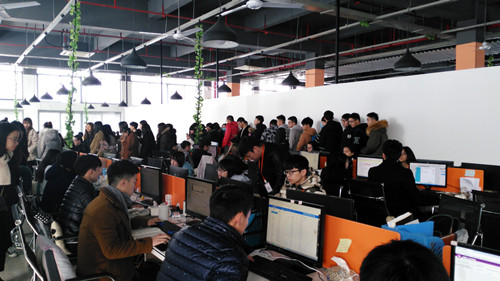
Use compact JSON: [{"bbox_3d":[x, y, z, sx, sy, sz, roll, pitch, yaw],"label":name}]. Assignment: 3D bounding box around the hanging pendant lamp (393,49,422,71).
[{"bbox_3d":[2.384,-1.225,5.400,0.380,0.300,0.380,-2,3,-39],"label":"hanging pendant lamp"}]

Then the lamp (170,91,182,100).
[{"bbox_3d":[-1.966,-1.202,9.600,0.320,0.250,0.320,-5,5,-38],"label":"lamp"}]

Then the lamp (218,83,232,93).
[{"bbox_3d":[-0.548,-1.180,8.000,0.330,0.250,0.330,-1,3,0],"label":"lamp"}]

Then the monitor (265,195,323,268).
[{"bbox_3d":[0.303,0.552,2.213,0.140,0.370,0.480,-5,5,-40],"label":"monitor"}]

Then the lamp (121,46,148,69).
[{"bbox_3d":[-1.590,-1.130,4.900,0.340,0.260,0.340,-3,3,-39],"label":"lamp"}]

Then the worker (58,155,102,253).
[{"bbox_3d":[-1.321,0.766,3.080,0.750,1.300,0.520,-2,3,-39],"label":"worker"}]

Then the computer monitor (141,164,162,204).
[{"bbox_3d":[-0.963,0.455,3.620,0.170,0.360,0.470,-2,3,-39],"label":"computer monitor"}]

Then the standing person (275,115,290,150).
[{"bbox_3d":[0.765,0.268,8.233,0.360,1.680,0.500,1,4,28],"label":"standing person"}]

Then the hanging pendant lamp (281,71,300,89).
[{"bbox_3d":[0.727,-1.093,6.350,0.330,0.260,0.330,-1,3,0],"label":"hanging pendant lamp"}]

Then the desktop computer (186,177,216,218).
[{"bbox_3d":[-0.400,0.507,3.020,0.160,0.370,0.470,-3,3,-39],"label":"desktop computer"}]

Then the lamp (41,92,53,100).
[{"bbox_3d":[-6.353,-1.399,11.200,0.380,0.280,0.380,-2,3,-39],"label":"lamp"}]

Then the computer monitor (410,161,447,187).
[{"bbox_3d":[2.146,0.428,4.266,0.150,0.350,0.450,-5,6,-44],"label":"computer monitor"}]

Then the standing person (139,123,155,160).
[{"bbox_3d":[-2.520,0.394,8.800,0.360,1.670,0.480,0,2,-7],"label":"standing person"}]

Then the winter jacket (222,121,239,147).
[{"bbox_3d":[-0.490,-0.155,9.000,0.500,0.700,0.380,-3,3,-41],"label":"winter jacket"}]

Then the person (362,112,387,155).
[{"bbox_3d":[2.157,0.381,6.200,0.420,1.770,0.520,1,3,37],"label":"person"}]

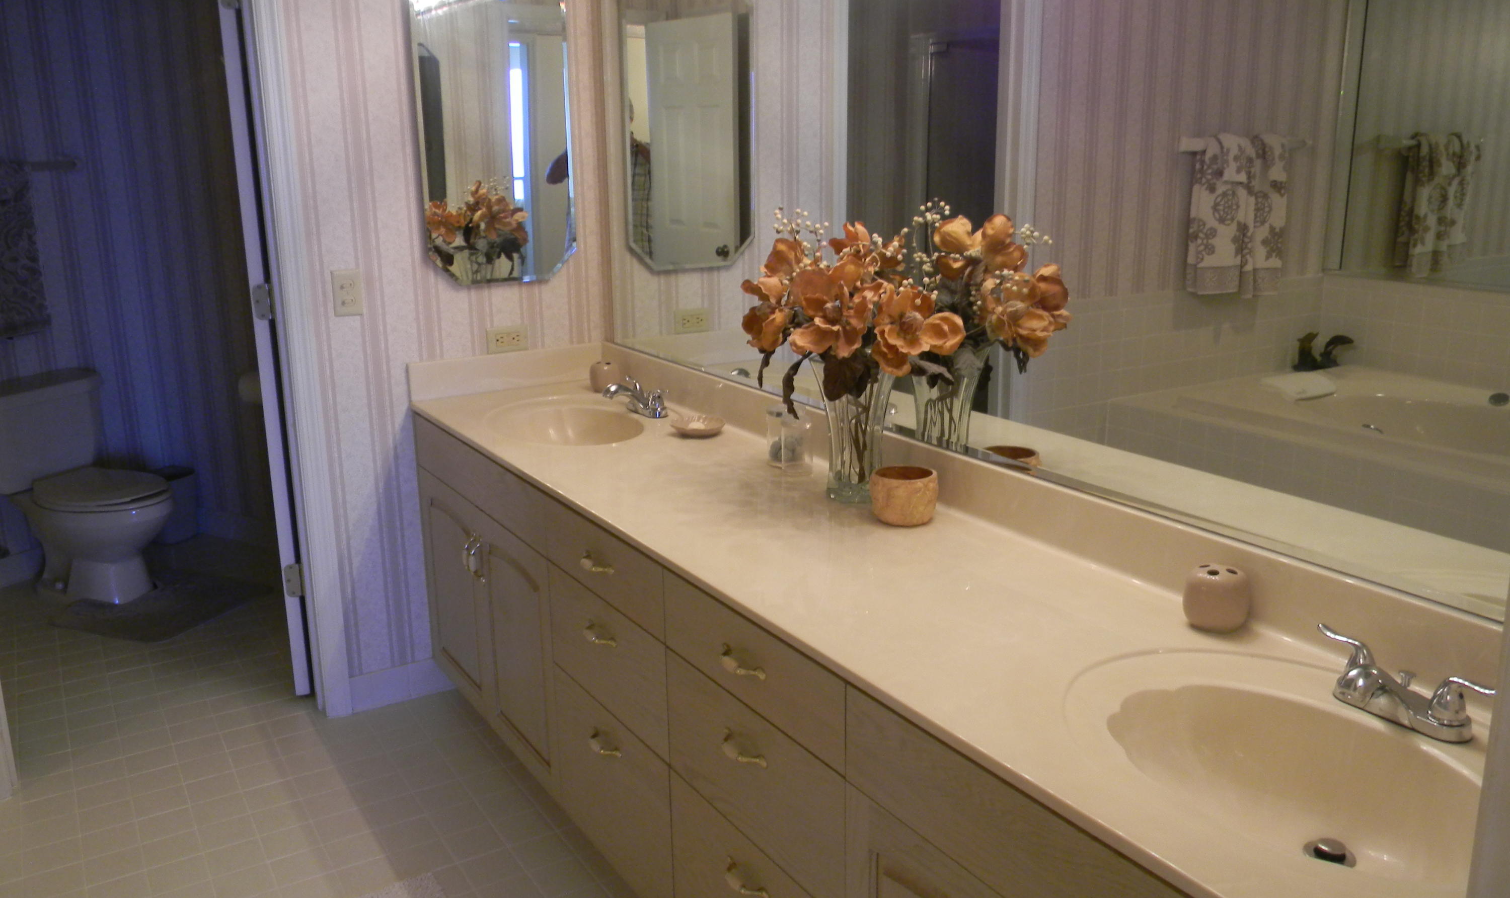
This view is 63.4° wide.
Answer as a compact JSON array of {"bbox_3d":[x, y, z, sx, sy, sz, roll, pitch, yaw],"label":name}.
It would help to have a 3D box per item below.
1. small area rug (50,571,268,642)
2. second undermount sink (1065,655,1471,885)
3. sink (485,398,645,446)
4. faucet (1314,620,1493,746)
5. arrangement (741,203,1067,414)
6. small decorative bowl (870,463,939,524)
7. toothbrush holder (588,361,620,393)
[{"bbox_3d":[-1.983,0.509,4.116,0.540,0.016,0.570,5,15,22],"label":"small area rug"},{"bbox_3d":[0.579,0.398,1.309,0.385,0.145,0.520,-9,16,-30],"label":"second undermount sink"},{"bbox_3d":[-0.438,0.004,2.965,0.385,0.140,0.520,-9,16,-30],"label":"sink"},{"bbox_3d":[0.712,0.265,1.370,0.165,0.090,0.205,-9,16,-30],"label":"faucet"},{"bbox_3d":[0.190,-0.227,2.188,0.370,0.400,0.440,-9,16,-30],"label":"arrangement"},{"bbox_3d":[0.262,0.083,2.147,0.120,0.085,0.120,-1,14,0],"label":"small decorative bowl"},{"bbox_3d":[-0.409,-0.198,3.340,0.086,0.077,0.086,-1,14,0],"label":"toothbrush holder"}]

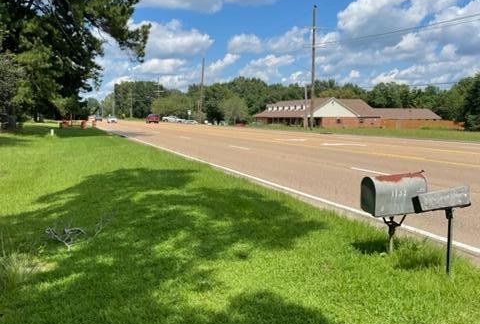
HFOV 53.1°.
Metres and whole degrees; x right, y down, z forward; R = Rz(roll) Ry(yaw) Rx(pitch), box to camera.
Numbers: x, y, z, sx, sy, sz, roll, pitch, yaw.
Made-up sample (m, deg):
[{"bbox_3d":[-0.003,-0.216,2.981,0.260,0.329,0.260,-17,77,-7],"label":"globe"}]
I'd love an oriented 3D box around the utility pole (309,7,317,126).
[{"bbox_3d":[7.500,-9.540,49.280,0.350,12.550,0.350,0,6,0],"label":"utility pole"}]

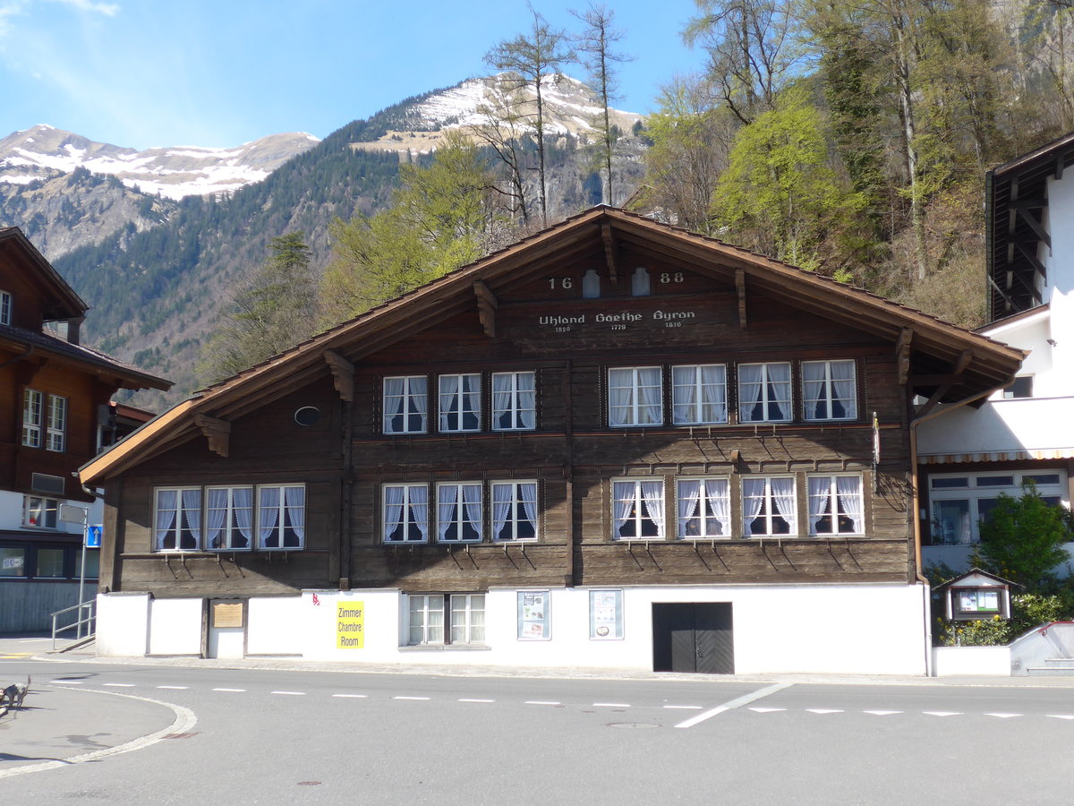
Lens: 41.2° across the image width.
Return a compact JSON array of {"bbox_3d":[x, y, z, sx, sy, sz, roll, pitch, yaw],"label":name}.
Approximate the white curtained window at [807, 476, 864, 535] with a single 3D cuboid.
[{"bbox_3d":[5.940,2.021,28.398,1.066,1.239,0.120,-2,-9,11],"label":"white curtained window"}]

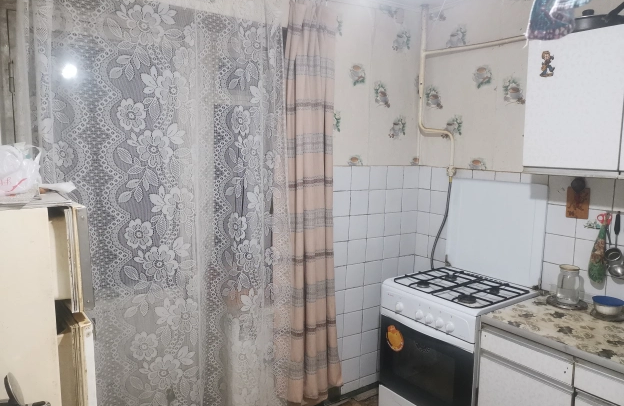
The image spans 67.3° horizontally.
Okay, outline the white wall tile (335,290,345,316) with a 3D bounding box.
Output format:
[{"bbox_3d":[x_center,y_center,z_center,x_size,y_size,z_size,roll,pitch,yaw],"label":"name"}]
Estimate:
[{"bbox_3d":[0.141,0.610,2.832,0.150,0.150,0.008,-3,8,-36],"label":"white wall tile"}]

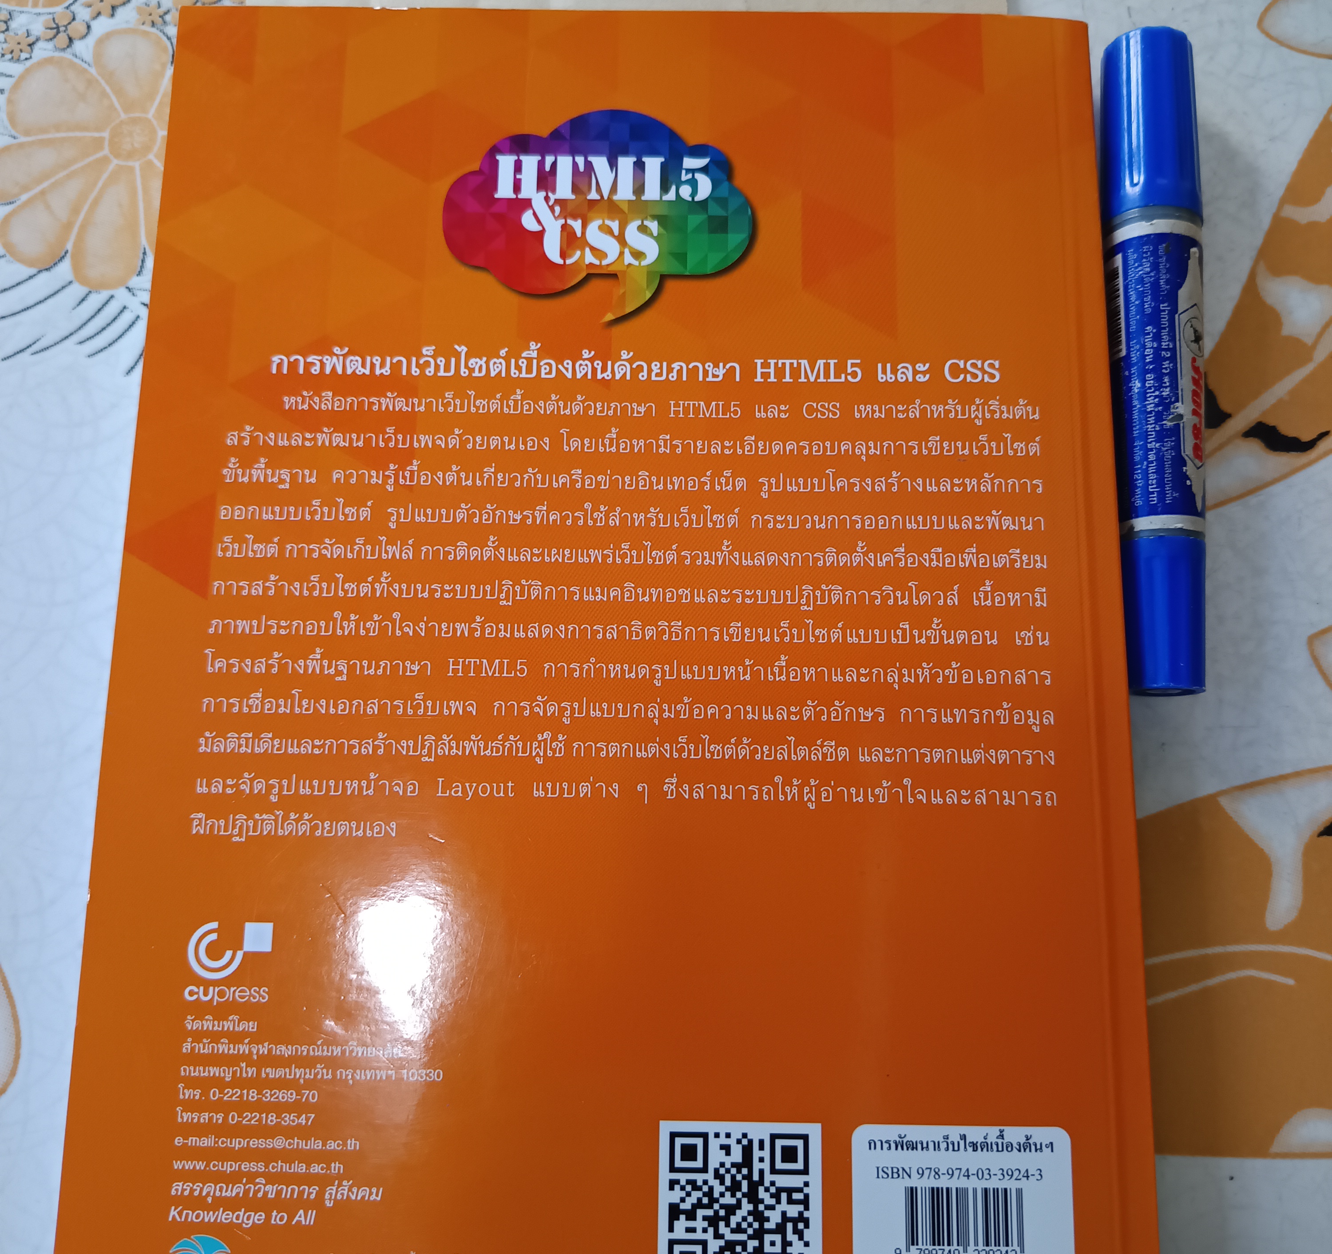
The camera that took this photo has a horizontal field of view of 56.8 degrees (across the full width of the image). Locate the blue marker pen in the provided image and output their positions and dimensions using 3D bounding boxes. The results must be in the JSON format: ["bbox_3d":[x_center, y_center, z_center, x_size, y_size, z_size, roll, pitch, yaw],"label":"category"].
[{"bbox_3d":[0.097,-0.055,0.246,0.019,0.019,0.138,2,79,1],"label":"blue marker pen"}]

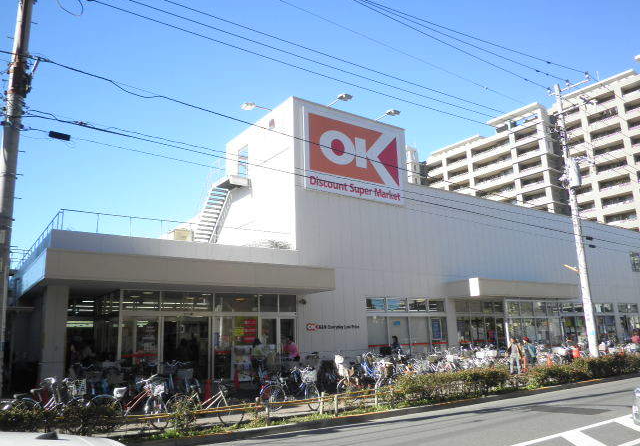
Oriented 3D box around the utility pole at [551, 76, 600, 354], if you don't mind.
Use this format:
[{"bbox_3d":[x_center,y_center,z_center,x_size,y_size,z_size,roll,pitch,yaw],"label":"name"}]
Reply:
[{"bbox_3d":[11.303,-0.199,20.614,0.650,13.069,1.700,7,-15,-34],"label":"utility pole"}]

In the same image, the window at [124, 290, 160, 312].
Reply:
[{"bbox_3d":[-6.525,2.844,17.535,1.296,0.757,0.120,7,-16,-35],"label":"window"}]

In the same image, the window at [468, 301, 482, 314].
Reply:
[{"bbox_3d":[9.249,5.007,28.574,1.324,0.675,0.120,7,-16,-35],"label":"window"}]

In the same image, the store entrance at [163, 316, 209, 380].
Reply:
[{"bbox_3d":[-5.061,4.691,18.143,1.804,2.360,0.250,7,-16,-35],"label":"store entrance"}]

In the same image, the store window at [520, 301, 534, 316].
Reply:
[{"bbox_3d":[15.395,6.359,35.756,1.749,1.026,0.150,7,-15,-34],"label":"store window"}]

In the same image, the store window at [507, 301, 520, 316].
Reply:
[{"bbox_3d":[13.977,6.184,34.774,1.593,0.998,0.150,7,-15,-34],"label":"store window"}]

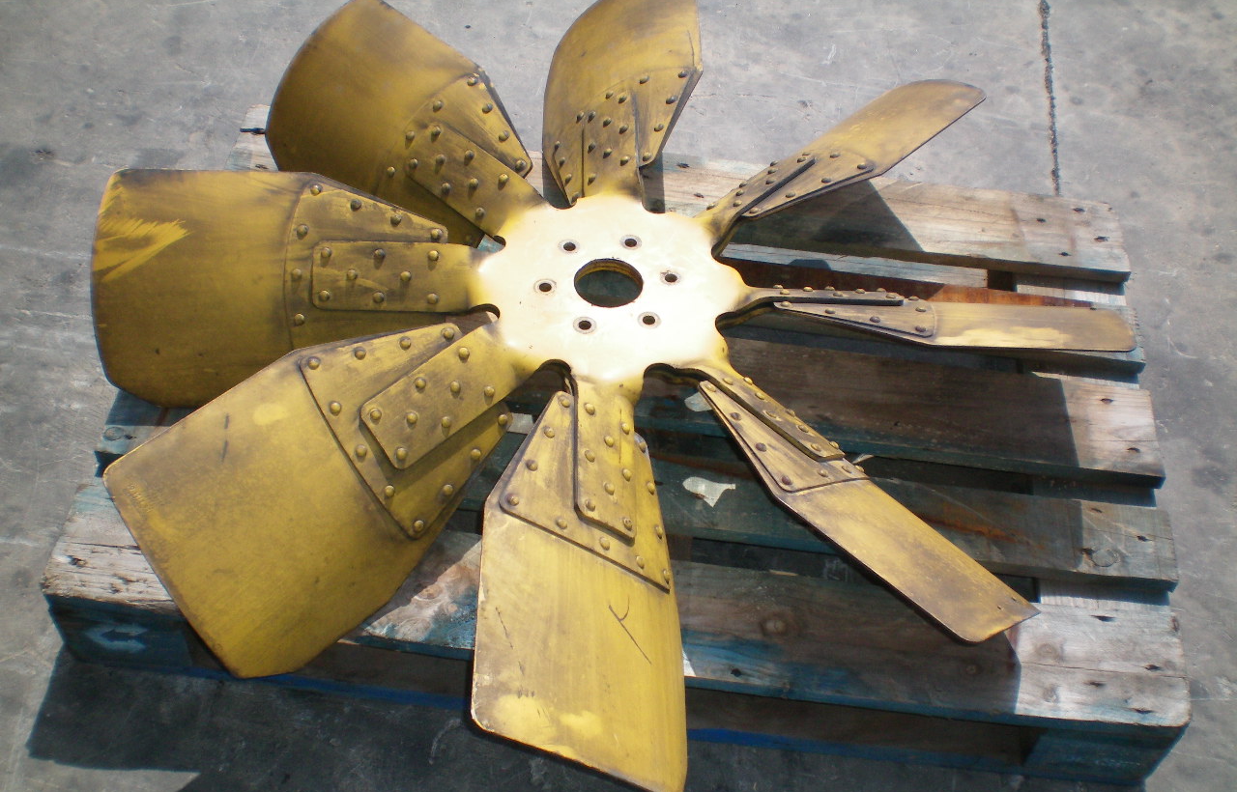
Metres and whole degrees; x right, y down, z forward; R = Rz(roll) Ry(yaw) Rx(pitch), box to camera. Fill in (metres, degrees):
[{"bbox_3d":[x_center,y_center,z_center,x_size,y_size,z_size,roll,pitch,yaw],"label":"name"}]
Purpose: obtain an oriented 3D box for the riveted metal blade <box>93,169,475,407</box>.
[{"bbox_3d":[-0.368,-0.116,1.521,0.418,0.050,0.272,1,92,0],"label":"riveted metal blade"}]

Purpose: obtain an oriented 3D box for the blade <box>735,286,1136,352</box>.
[{"bbox_3d":[0.342,-0.092,1.552,0.418,0.050,0.272,4,8,-3],"label":"blade"}]

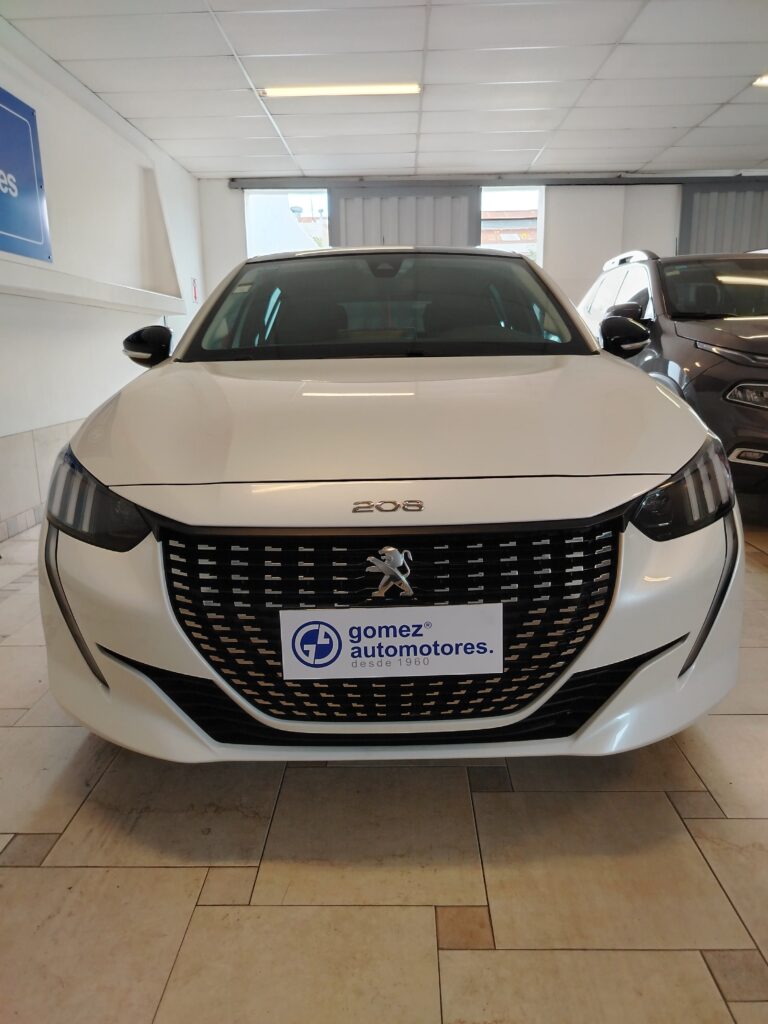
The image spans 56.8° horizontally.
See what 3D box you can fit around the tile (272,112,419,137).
[{"bbox_3d":[-0.306,-3.281,6.015,1.214,0.030,0.607,-1,13,2],"label":"tile"}]

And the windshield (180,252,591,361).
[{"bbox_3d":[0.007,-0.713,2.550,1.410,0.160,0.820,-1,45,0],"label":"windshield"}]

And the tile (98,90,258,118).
[{"bbox_3d":[-1.517,-3.133,5.458,1.177,0.030,0.607,-1,13,2],"label":"tile"}]

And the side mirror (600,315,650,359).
[{"bbox_3d":[0.902,-0.652,2.648,0.195,0.160,0.160,-1,13,0],"label":"side mirror"}]

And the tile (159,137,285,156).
[{"bbox_3d":[-1.485,-3.407,6.641,1.177,0.030,0.607,-1,13,2],"label":"tile"}]

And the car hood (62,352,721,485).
[{"bbox_3d":[0.020,-0.265,1.848,1.470,0.280,1.080,-1,13,0],"label":"car hood"}]

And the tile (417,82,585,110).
[{"bbox_3d":[0.892,-3.155,5.388,1.214,0.030,0.607,-1,13,2],"label":"tile"}]

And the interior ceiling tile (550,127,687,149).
[{"bbox_3d":[2.142,-3.444,6.534,1.204,0.020,0.598,0,13,2],"label":"interior ceiling tile"}]

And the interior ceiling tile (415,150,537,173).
[{"bbox_3d":[0.945,-3.569,7.158,1.204,0.020,0.598,0,13,2],"label":"interior ceiling tile"}]

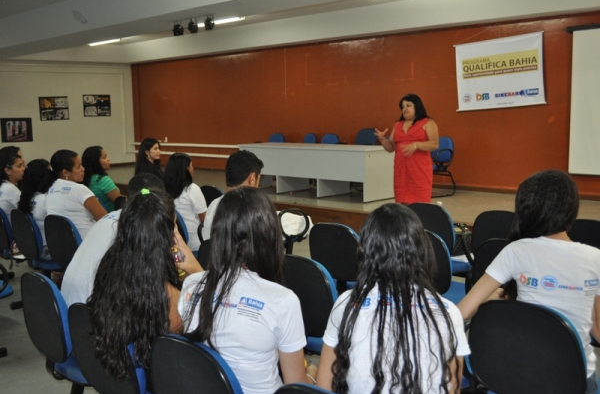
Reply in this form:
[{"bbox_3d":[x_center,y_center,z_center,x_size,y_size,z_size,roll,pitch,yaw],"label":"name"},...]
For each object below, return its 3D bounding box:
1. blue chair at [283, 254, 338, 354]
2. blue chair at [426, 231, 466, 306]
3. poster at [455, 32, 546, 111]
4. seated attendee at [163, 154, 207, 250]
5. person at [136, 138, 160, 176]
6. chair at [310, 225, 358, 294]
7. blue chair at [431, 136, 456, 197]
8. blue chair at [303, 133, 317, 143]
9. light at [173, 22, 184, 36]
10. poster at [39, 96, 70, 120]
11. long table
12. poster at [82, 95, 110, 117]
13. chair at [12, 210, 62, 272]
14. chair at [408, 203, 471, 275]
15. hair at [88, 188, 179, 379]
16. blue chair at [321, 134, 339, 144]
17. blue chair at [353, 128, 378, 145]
[{"bbox_3d":[0.179,0.684,3.218,0.540,0.900,0.580,6,11,44],"label":"blue chair"},{"bbox_3d":[0.932,0.592,4.404,0.500,0.840,0.560,4,10,36],"label":"blue chair"},{"bbox_3d":[2.967,-1.851,9.738,1.460,1.020,0.040,1,7,45],"label":"poster"},{"bbox_3d":[-0.750,0.260,5.207,0.460,1.250,0.750,6,11,44],"label":"seated attendee"},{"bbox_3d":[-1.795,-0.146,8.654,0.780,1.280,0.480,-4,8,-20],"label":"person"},{"bbox_3d":[0.374,0.568,4.674,0.500,0.840,0.560,5,10,38],"label":"chair"},{"bbox_3d":[1.922,-0.449,9.412,0.550,0.835,0.600,4,9,34],"label":"blue chair"},{"bbox_3d":[0.015,-0.698,11.843,0.580,0.910,0.560,-6,9,-31],"label":"blue chair"},{"bbox_3d":[-1.688,-2.334,9.016,0.160,0.200,0.190,6,11,44],"label":"light"},{"bbox_3d":[-5.482,-1.978,14.524,0.020,0.513,0.671,6,11,43],"label":"poster"},{"bbox_3d":[0.188,-0.412,9.848,2.580,0.723,0.680,6,11,43],"label":"long table"},{"bbox_3d":[-5.048,-2.266,16.185,0.030,0.530,0.730,6,11,44],"label":"poster"},{"bbox_3d":[-2.138,0.499,5.604,0.500,0.840,0.560,6,10,42],"label":"chair"},{"bbox_3d":[1.036,0.461,4.747,0.540,0.900,0.580,6,11,44],"label":"chair"},{"bbox_3d":[-0.719,0.356,2.803,0.300,0.770,0.250,3,9,30],"label":"hair"},{"bbox_3d":[0.396,-0.647,11.408,0.560,0.910,0.580,6,11,44],"label":"blue chair"},{"bbox_3d":[0.901,-0.613,10.401,0.580,0.940,0.600,6,11,43],"label":"blue chair"}]

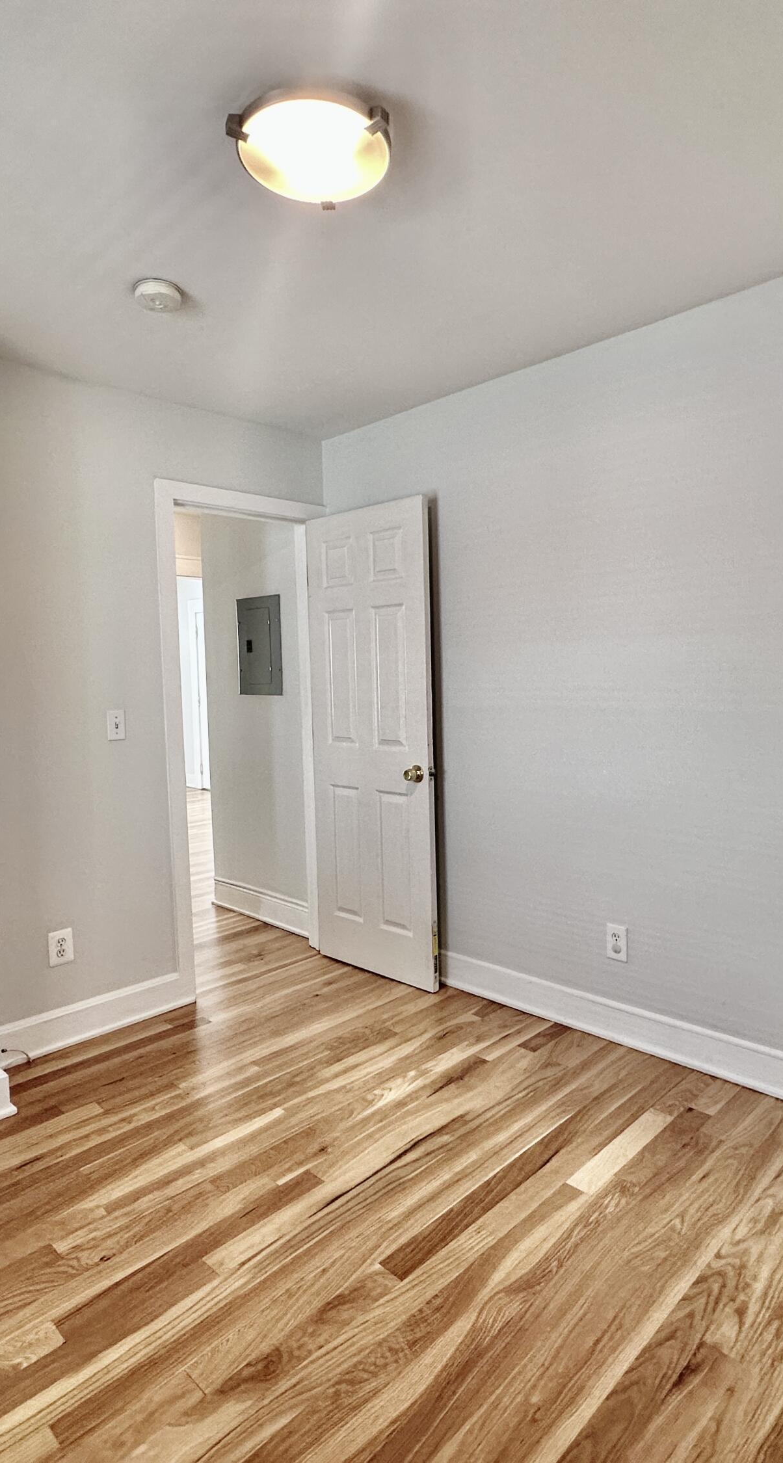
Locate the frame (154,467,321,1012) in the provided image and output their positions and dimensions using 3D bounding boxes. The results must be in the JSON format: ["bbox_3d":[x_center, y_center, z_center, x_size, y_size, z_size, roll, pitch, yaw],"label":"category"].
[{"bbox_3d":[-0.629,0.037,3.488,0.872,2.101,0.140,-5,5,-45],"label":"frame"}]

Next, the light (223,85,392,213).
[{"bbox_3d":[-0.161,-1.194,1.659,0.350,0.072,0.350,-2,4,0],"label":"light"}]

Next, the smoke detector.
[{"bbox_3d":[-0.664,-1.237,2.248,0.134,0.038,0.134,-2,4,0],"label":"smoke detector"}]

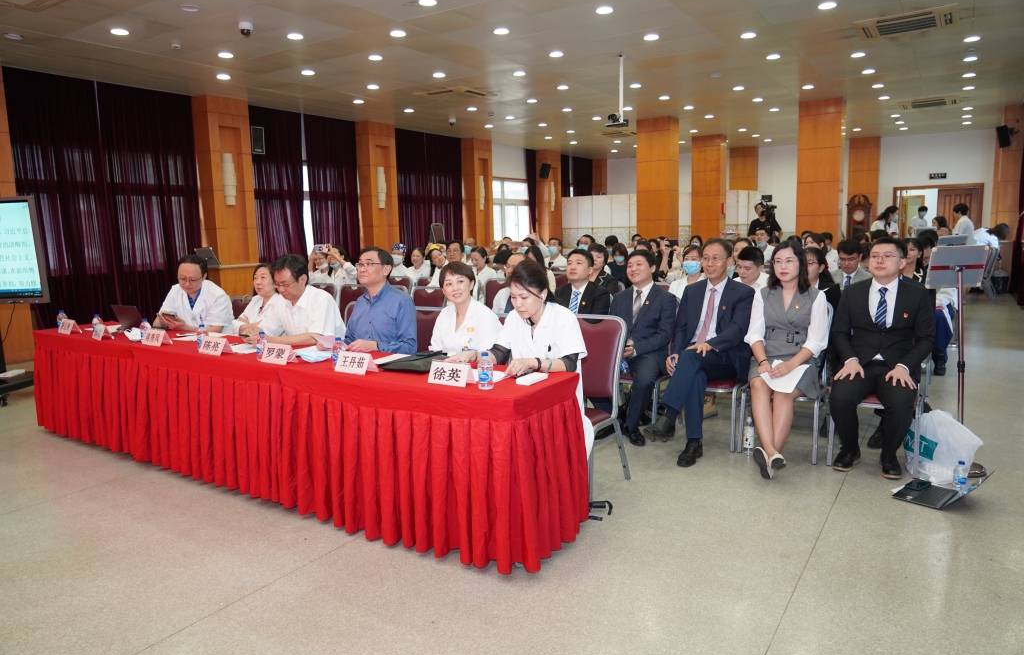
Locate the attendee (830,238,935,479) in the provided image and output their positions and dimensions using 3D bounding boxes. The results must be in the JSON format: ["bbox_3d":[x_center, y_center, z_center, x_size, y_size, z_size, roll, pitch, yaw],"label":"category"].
[{"bbox_3d":[2.120,0.164,3.957,0.550,1.345,0.650,4,10,33],"label":"attendee"}]

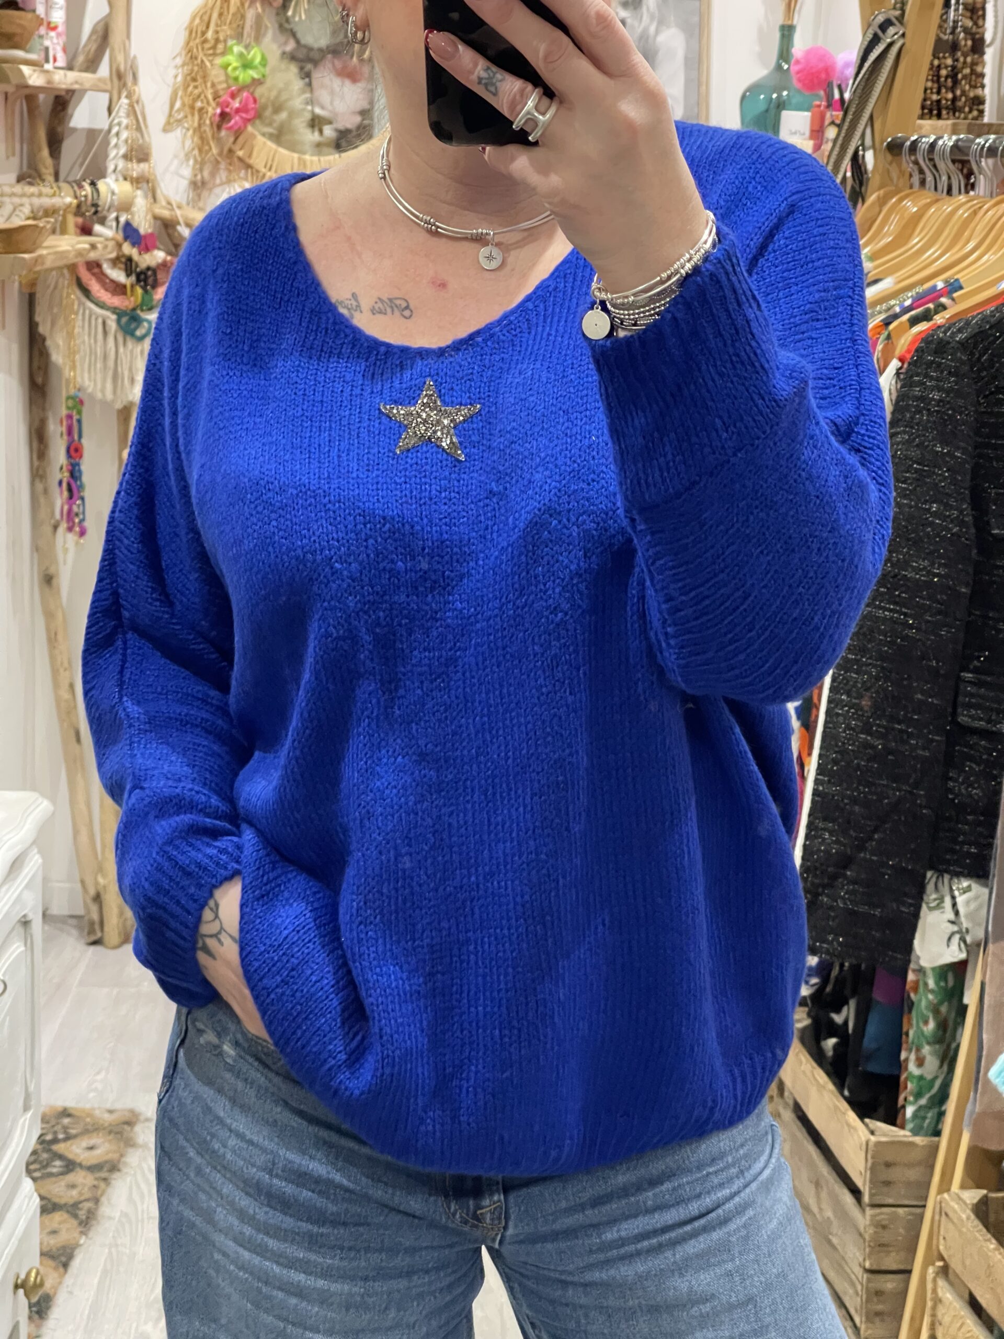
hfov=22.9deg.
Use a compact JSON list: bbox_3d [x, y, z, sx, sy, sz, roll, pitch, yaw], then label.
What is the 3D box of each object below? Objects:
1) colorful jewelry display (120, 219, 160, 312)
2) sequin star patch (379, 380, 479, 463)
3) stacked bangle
[{"bbox_3d":[-0.659,-0.734,4.500,0.072,0.168,0.045,1,8,0],"label":"colorful jewelry display"},{"bbox_3d":[-0.041,-0.142,1.405,0.057,0.050,0.008,0,-16,-2],"label":"sequin star patch"},{"bbox_3d":[0.072,-0.190,1.175,0.066,0.032,0.060,-31,19,4],"label":"stacked bangle"}]

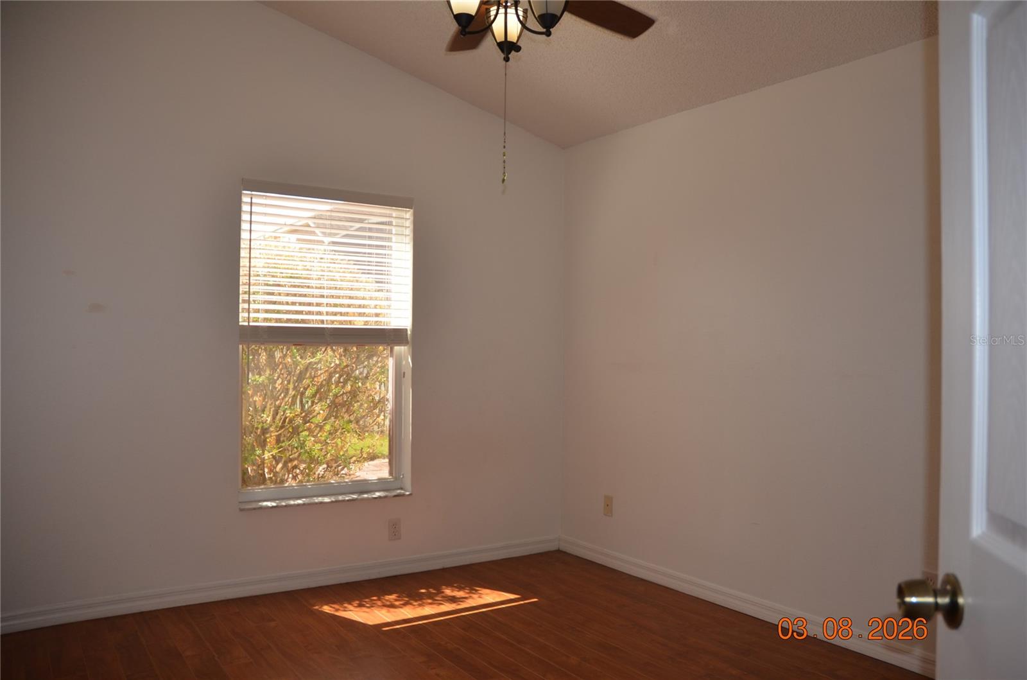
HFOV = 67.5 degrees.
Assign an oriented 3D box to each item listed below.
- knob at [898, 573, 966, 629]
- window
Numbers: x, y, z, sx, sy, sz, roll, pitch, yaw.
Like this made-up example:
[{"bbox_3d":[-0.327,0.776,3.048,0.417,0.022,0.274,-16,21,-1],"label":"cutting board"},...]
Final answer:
[{"bbox_3d":[0.505,0.319,0.943,0.062,0.066,0.066,0,0,11],"label":"knob"},{"bbox_3d":[-0.970,0.028,4.051,0.905,1.630,0.110,1,0,-30],"label":"window"}]

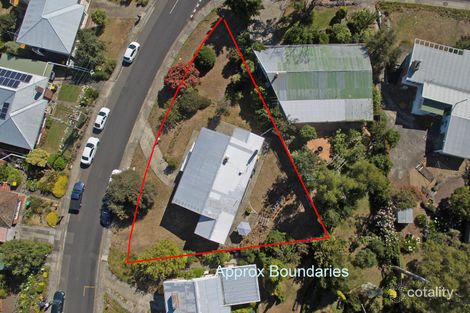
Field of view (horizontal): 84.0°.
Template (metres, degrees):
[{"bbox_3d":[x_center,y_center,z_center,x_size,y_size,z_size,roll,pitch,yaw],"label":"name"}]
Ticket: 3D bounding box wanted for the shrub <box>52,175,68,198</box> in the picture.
[{"bbox_3d":[-32.300,5.560,48.400,2.300,1.700,4.000,17,90,0],"label":"shrub"}]

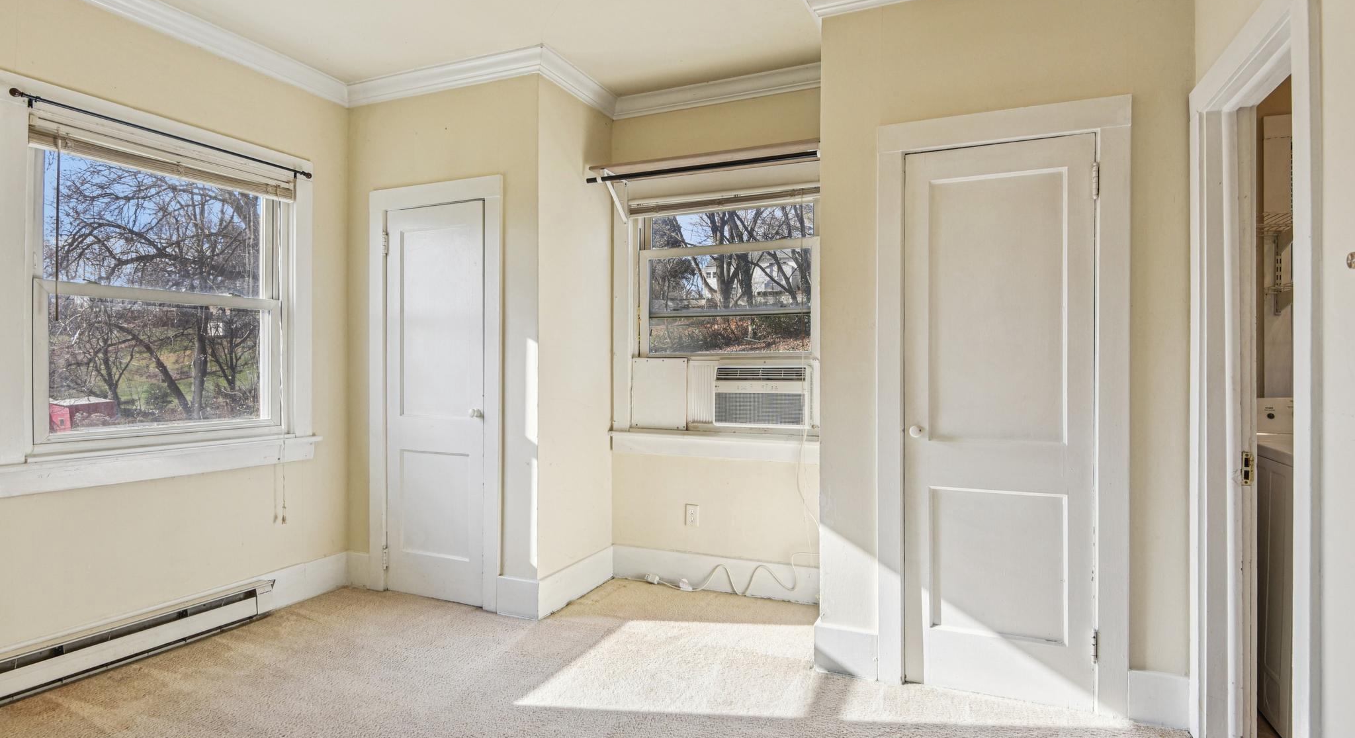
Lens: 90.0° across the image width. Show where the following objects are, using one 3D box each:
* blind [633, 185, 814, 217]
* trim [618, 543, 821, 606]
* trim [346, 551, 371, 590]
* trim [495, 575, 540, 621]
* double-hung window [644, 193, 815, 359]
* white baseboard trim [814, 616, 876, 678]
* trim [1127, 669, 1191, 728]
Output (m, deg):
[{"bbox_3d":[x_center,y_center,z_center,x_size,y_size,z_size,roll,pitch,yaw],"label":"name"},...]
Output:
[{"bbox_3d":[0.244,-0.879,3.555,1.083,0.081,0.040,0,0,23],"label":"blind"},{"bbox_3d":[0.214,1.073,3.547,1.255,0.184,0.020,0,0,23],"label":"trim"},{"bbox_3d":[-1.679,1.069,3.573,0.157,0.192,0.020,0,0,23],"label":"trim"},{"bbox_3d":[-0.740,1.075,3.182,0.232,0.180,0.020,0,0,23],"label":"trim"},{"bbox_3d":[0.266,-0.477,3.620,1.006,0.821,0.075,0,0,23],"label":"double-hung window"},{"bbox_3d":[0.653,1.093,2.631,0.237,0.180,0.020,0,0,23],"label":"white baseboard trim"},{"bbox_3d":[1.590,1.090,2.240,0.170,0.169,0.020,0,0,23],"label":"trim"}]

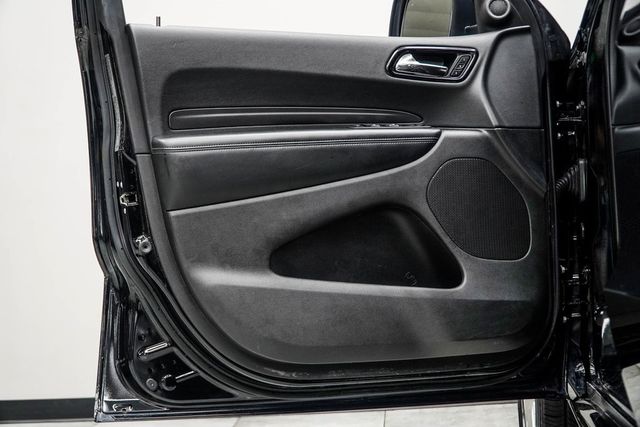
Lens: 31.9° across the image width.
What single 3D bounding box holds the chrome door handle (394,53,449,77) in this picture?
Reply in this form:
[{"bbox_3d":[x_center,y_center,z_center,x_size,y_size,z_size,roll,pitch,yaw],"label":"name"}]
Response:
[{"bbox_3d":[0.221,-0.325,2.440,0.118,0.052,0.035,-1,5,-13],"label":"chrome door handle"}]

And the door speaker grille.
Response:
[{"bbox_3d":[0.348,-0.009,2.450,0.232,0.222,0.030,-1,5,-13],"label":"door speaker grille"}]

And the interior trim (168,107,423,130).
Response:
[{"bbox_3d":[-0.046,-0.203,2.400,0.555,0.051,0.030,-1,5,-13],"label":"interior trim"}]

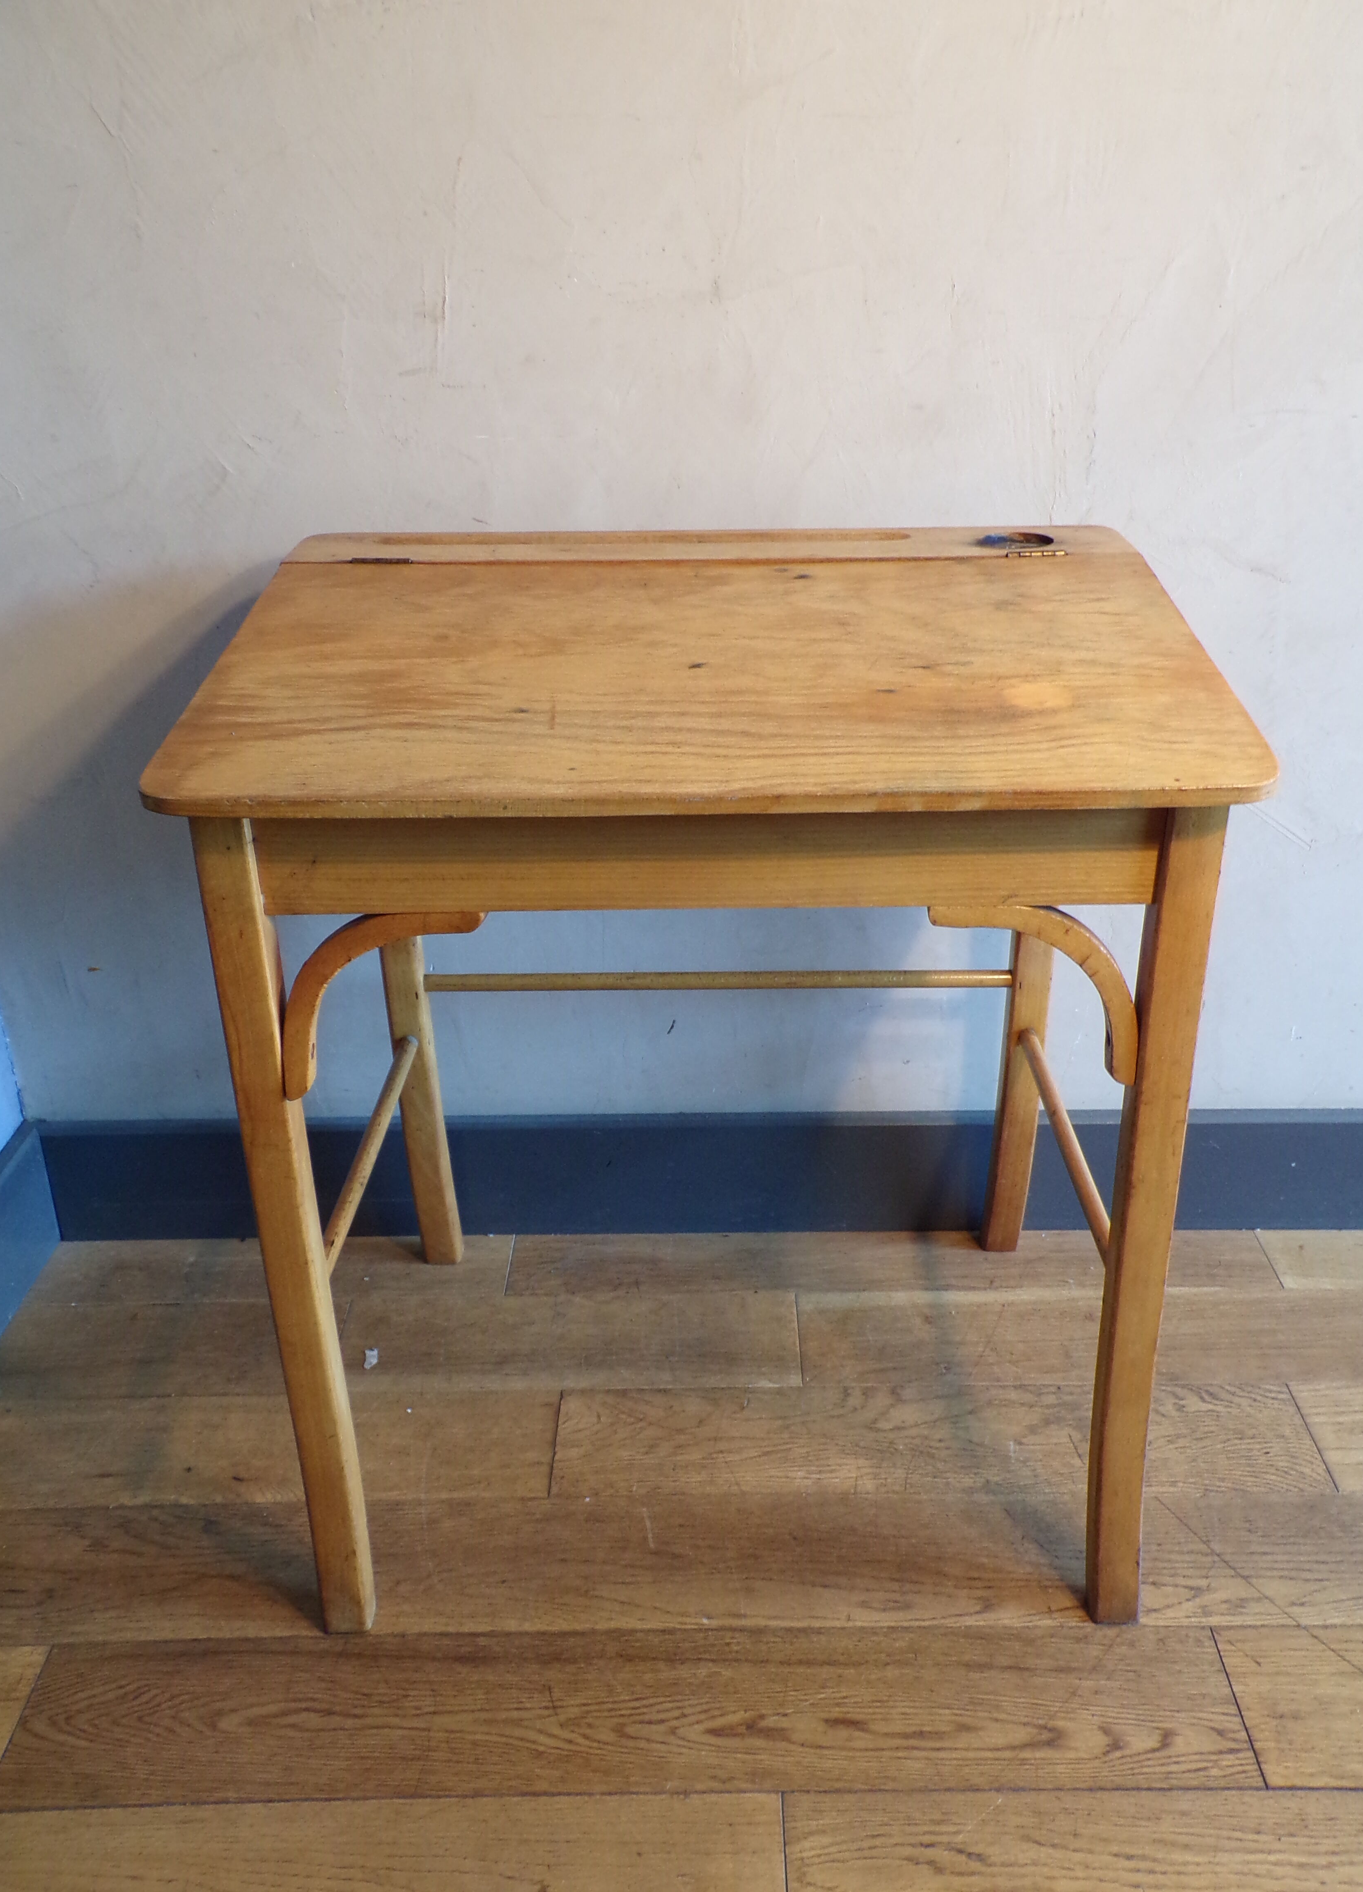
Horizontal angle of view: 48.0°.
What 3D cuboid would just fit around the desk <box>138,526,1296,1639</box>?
[{"bbox_3d":[0.023,0.081,1.166,0.630,0.690,0.473,-1,26,1],"label":"desk"}]

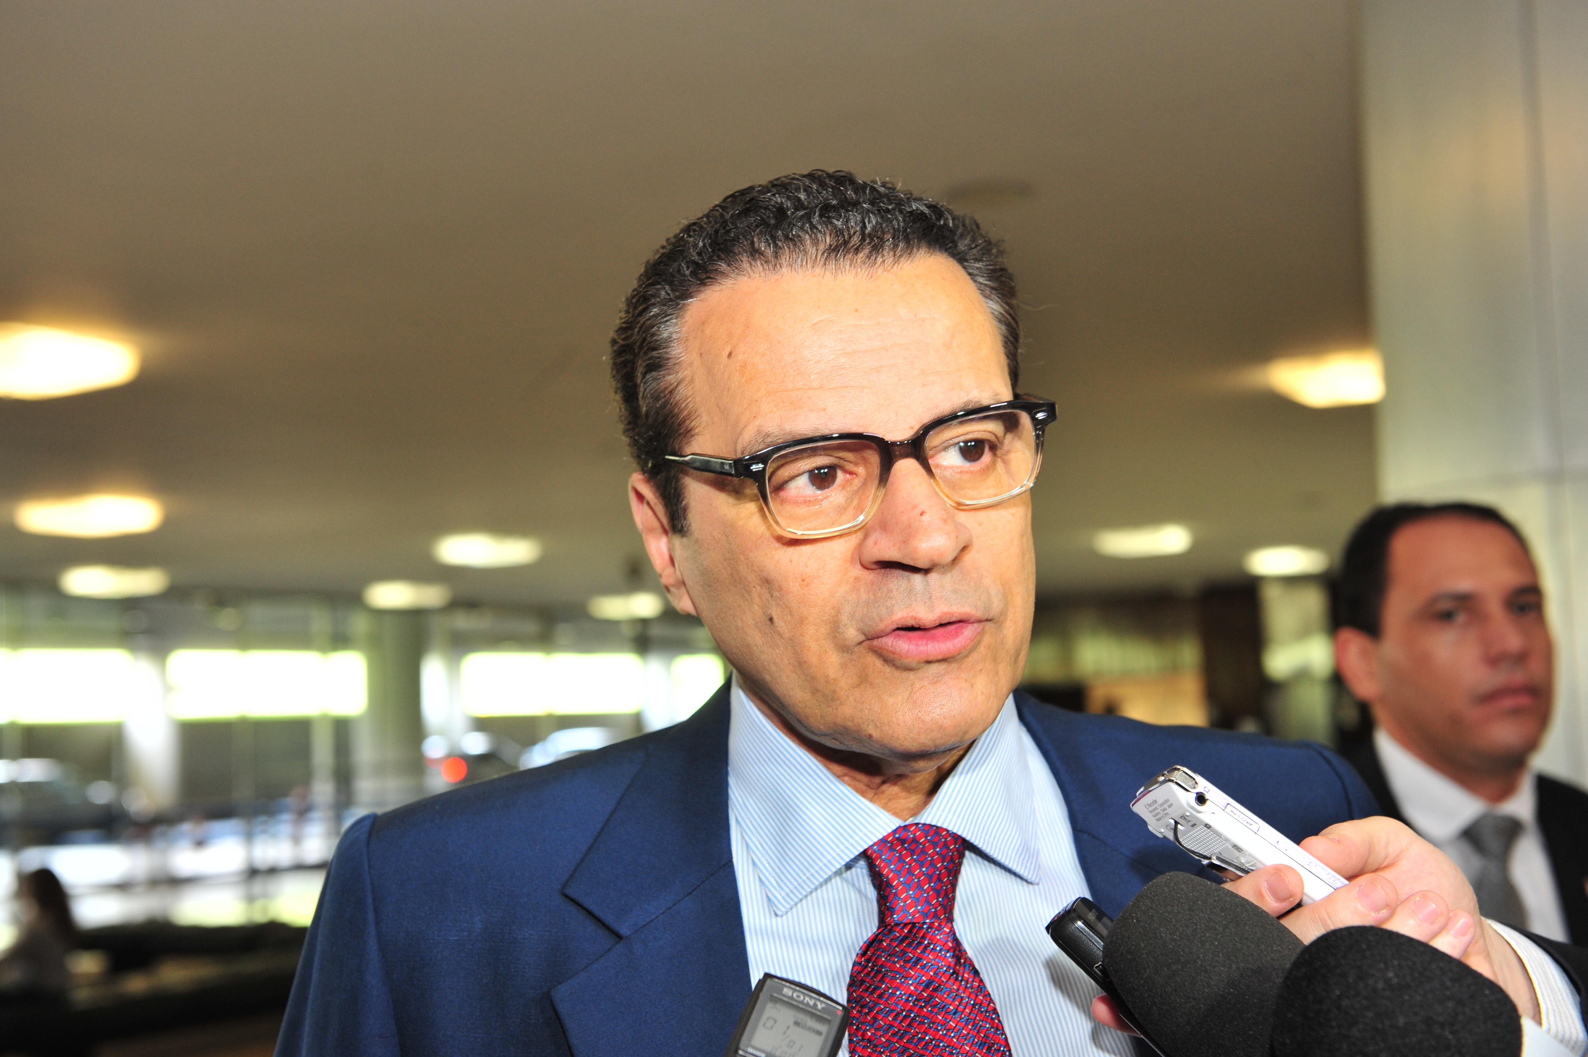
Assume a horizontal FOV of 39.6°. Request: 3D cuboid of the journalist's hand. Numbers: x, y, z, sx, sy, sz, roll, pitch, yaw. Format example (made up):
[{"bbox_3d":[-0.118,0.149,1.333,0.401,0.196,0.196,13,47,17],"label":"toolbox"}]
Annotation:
[{"bbox_3d":[0.216,0.149,0.830,0.130,0.088,0.080,12,0,6],"label":"journalist's hand"}]

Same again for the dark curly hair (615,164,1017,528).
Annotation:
[{"bbox_3d":[0.007,-0.070,0.950,0.172,0.172,0.187,-7,0,-21],"label":"dark curly hair"}]

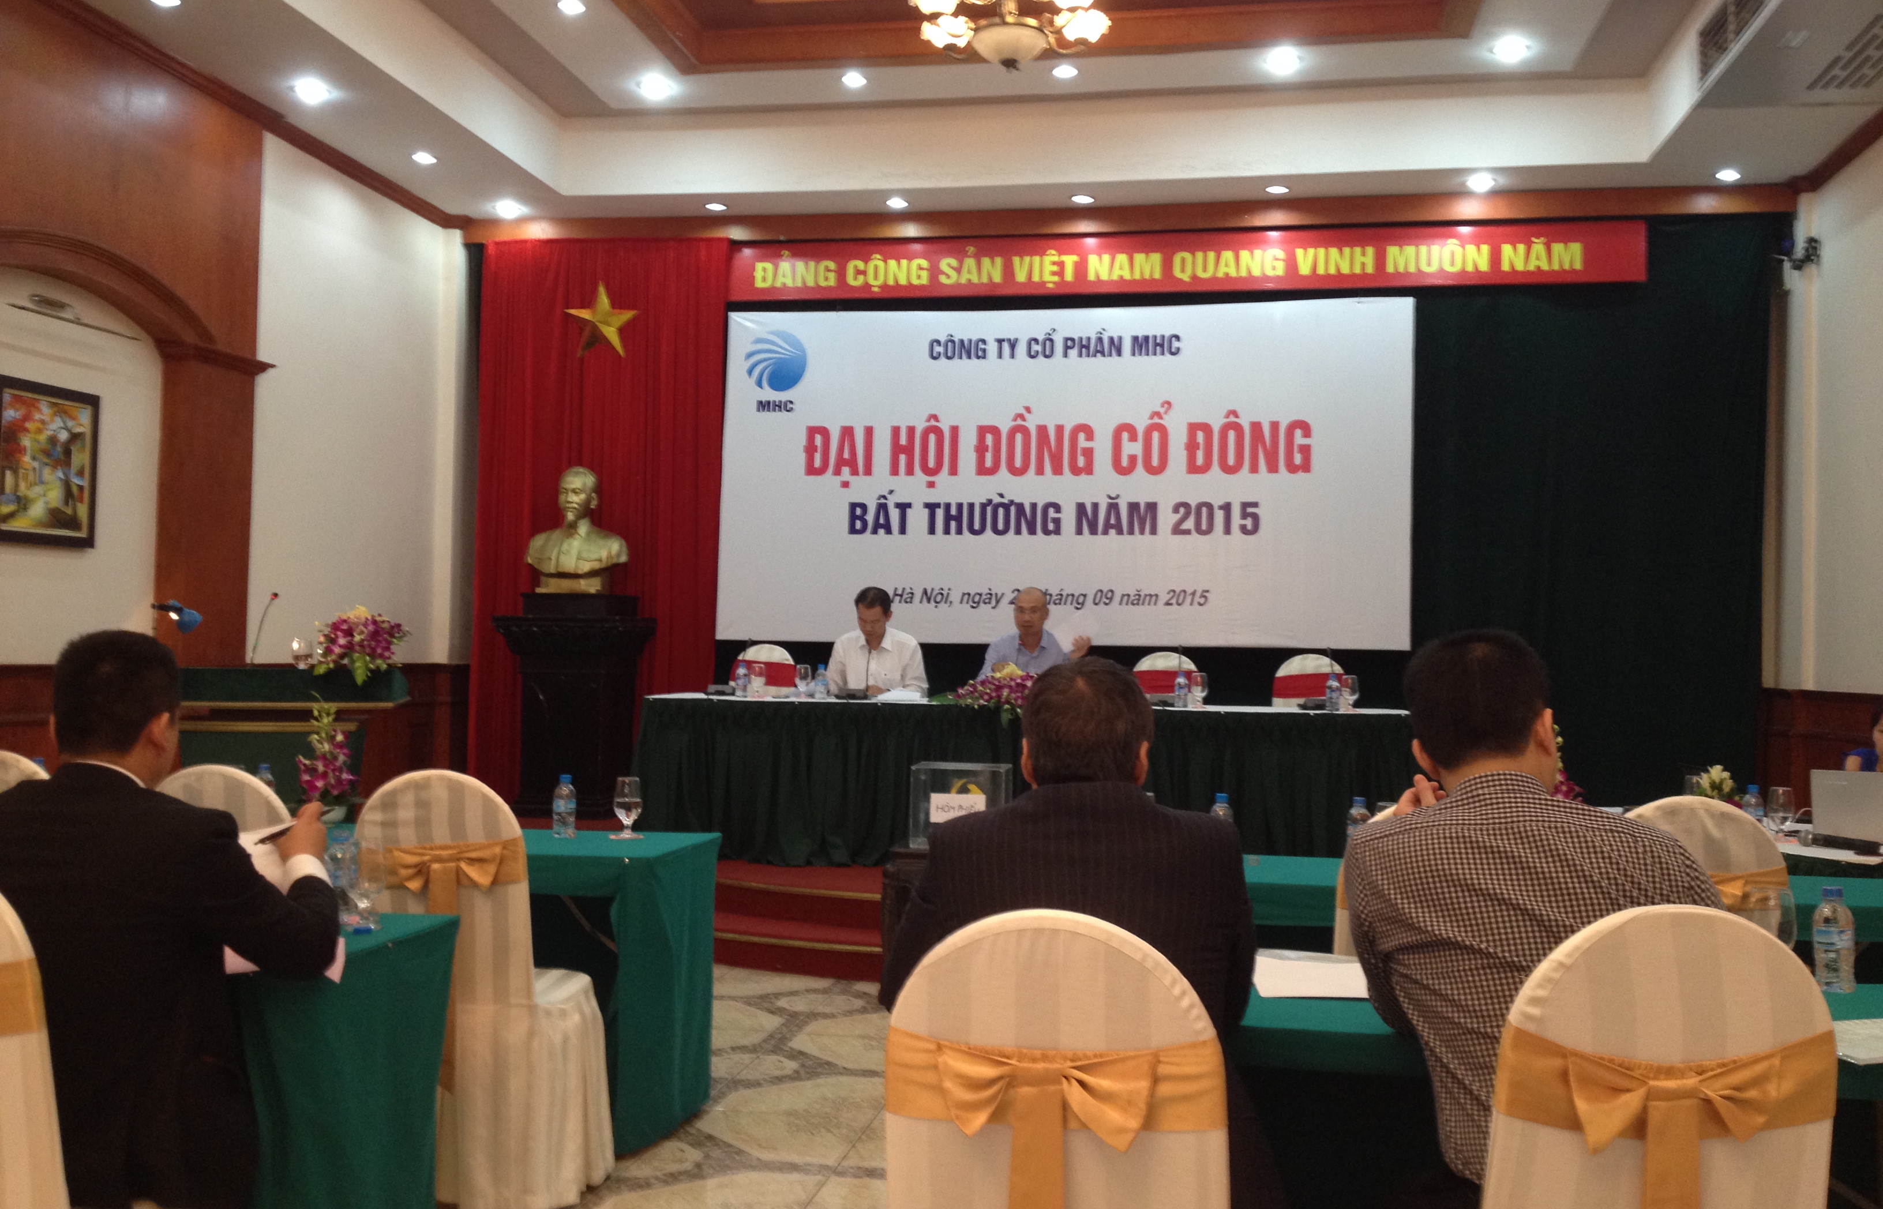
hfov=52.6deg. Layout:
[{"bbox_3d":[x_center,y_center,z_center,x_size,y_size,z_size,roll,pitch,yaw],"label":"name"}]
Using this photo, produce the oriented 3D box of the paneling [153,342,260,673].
[{"bbox_3d":[-3.604,-0.467,9.363,0.140,1.520,0.720,0,-2,9],"label":"paneling"}]

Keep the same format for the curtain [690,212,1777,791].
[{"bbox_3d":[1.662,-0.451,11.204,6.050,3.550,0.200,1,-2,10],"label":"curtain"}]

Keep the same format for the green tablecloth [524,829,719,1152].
[{"bbox_3d":[-1.528,0.990,5.148,1.750,0.740,0.680,1,-2,10],"label":"green tablecloth"}]

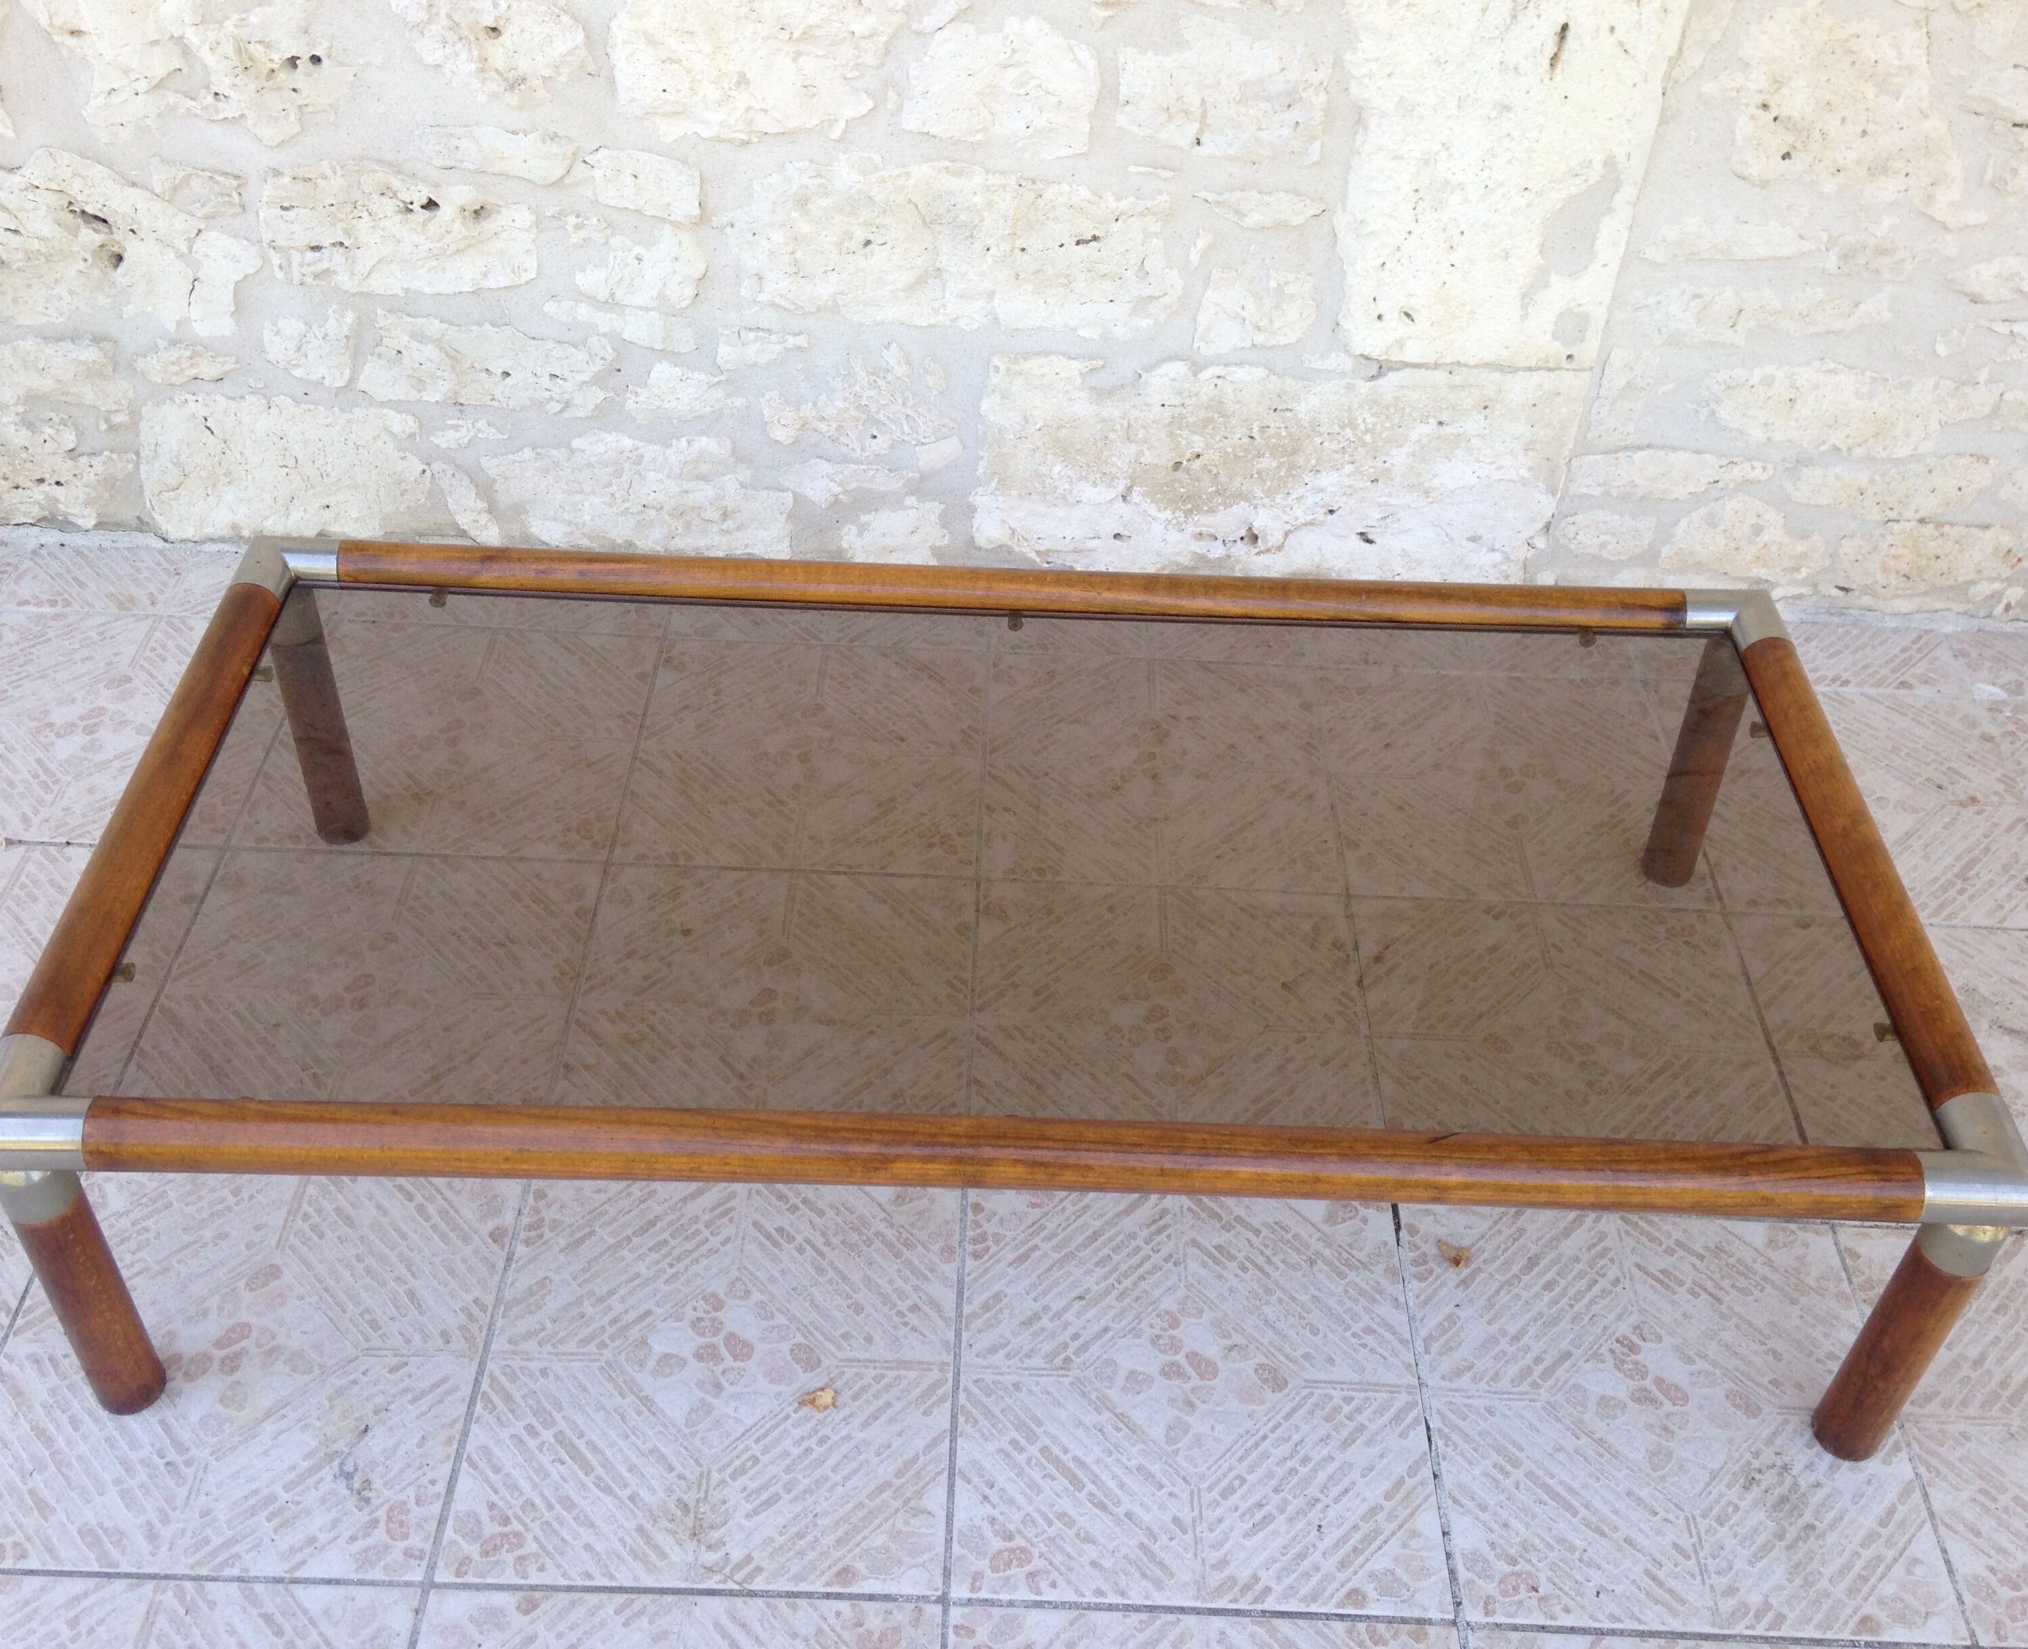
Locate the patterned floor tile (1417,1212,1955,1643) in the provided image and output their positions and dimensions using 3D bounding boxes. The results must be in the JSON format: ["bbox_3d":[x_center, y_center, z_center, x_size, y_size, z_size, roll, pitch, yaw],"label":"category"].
[{"bbox_3d":[0.474,0.430,1.541,0.340,0.010,0.349,2,41,-1],"label":"patterned floor tile"}]

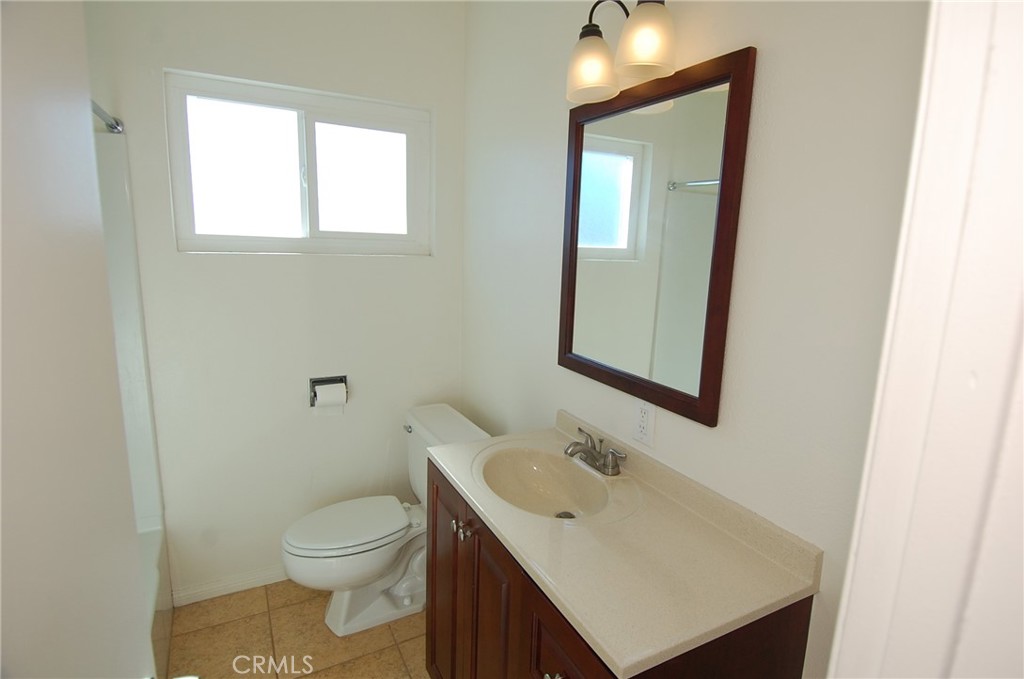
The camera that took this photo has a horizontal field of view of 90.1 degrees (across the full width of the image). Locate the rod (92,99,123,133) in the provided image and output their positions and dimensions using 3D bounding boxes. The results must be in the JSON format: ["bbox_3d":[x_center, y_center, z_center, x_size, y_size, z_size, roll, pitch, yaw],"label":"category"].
[{"bbox_3d":[-0.980,-0.581,1.052,0.060,0.060,1.510,-3,11,-27],"label":"rod"}]

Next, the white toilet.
[{"bbox_3d":[-0.514,0.723,2.014,0.717,0.752,0.480,-3,11,-27],"label":"white toilet"}]

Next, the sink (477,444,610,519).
[{"bbox_3d":[0.075,0.417,1.302,0.296,0.135,0.410,-3,11,-27],"label":"sink"}]

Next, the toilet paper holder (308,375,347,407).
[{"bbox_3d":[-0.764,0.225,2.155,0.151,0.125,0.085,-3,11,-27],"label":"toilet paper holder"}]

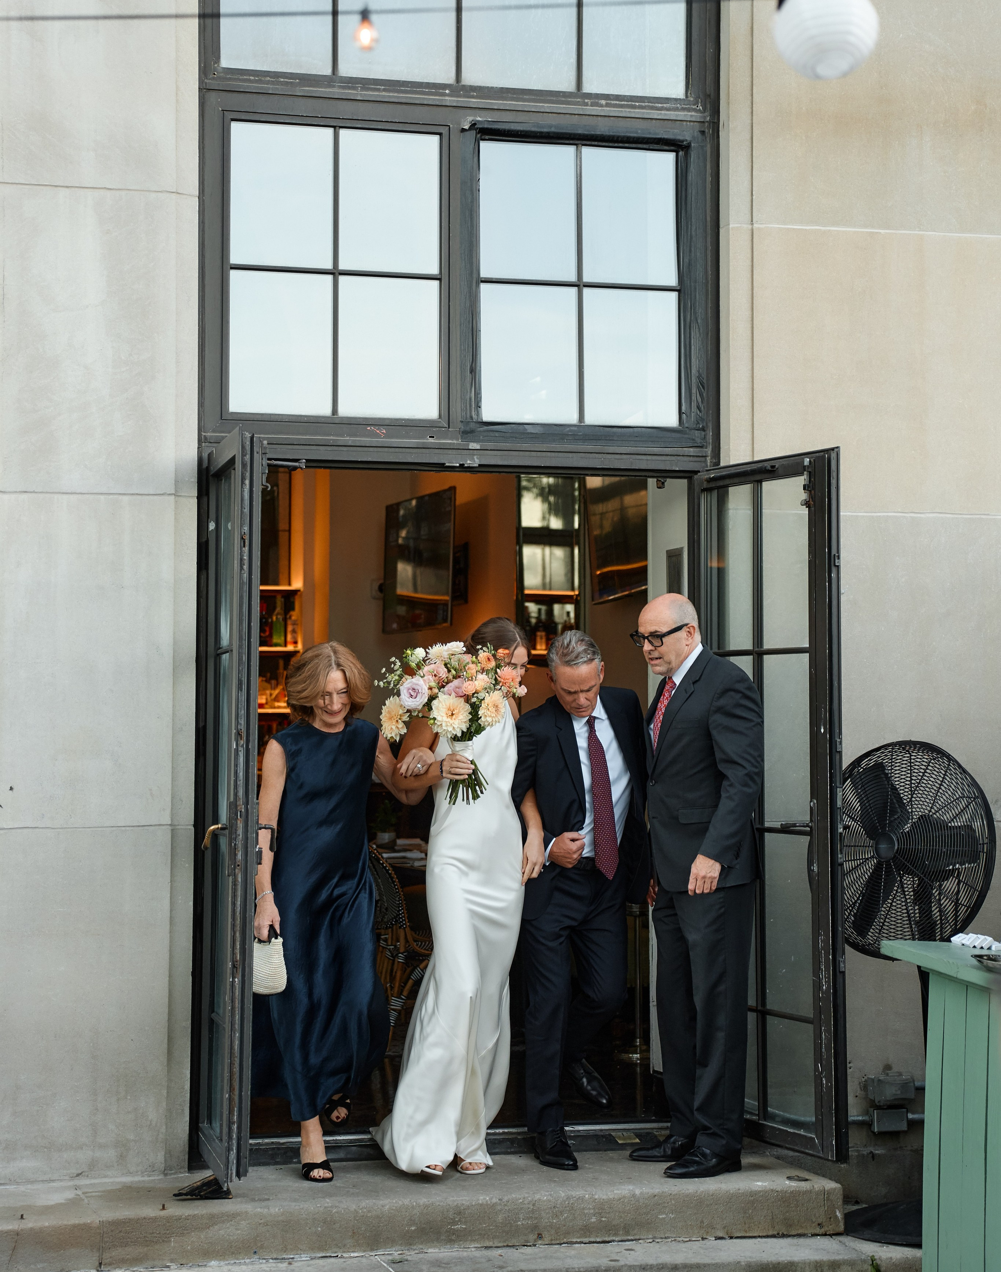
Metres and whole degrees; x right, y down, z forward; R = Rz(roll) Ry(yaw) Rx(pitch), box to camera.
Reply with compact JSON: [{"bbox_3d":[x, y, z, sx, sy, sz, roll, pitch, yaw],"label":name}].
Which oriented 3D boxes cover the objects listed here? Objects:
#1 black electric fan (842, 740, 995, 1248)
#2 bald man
[{"bbox_3d":[1.303,1.049,7.289,0.670,1.465,0.550,-4,-5,43],"label":"black electric fan"},{"bbox_3d":[0.619,0.755,7.563,0.400,1.780,0.500,2,-4,-22],"label":"bald man"}]

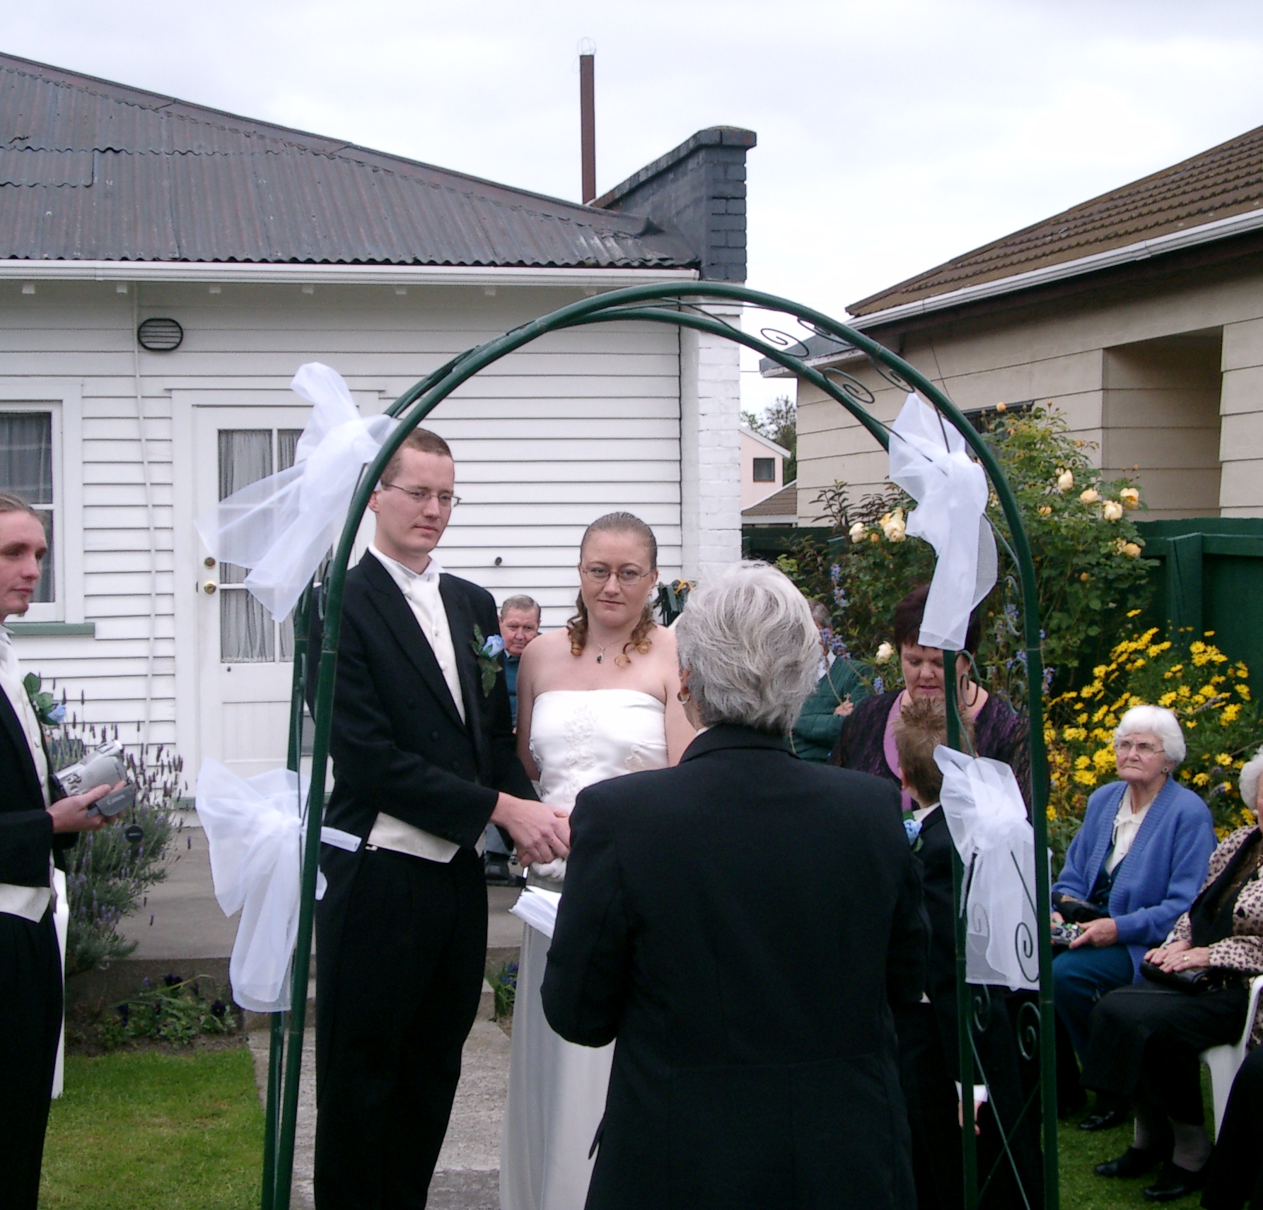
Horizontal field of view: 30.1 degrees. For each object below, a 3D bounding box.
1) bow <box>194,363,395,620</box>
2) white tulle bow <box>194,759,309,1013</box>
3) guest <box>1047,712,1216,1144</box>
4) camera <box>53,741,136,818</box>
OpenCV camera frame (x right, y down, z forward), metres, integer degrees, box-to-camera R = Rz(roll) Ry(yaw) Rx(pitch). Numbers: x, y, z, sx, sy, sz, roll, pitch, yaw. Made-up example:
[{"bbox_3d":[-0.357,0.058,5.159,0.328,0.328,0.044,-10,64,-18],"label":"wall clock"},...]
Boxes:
[{"bbox_3d":[-0.558,-0.188,3.900,0.290,0.430,0.250,-1,2,-26],"label":"bow"},{"bbox_3d":[-0.632,0.468,3.900,0.160,0.420,0.210,-1,2,-16],"label":"white tulle bow"},{"bbox_3d":[1.550,0.923,7.220,0.530,1.200,0.770,1,2,40],"label":"guest"},{"bbox_3d":[-0.977,0.311,4.250,0.140,0.095,0.070,-30,0,7],"label":"camera"}]

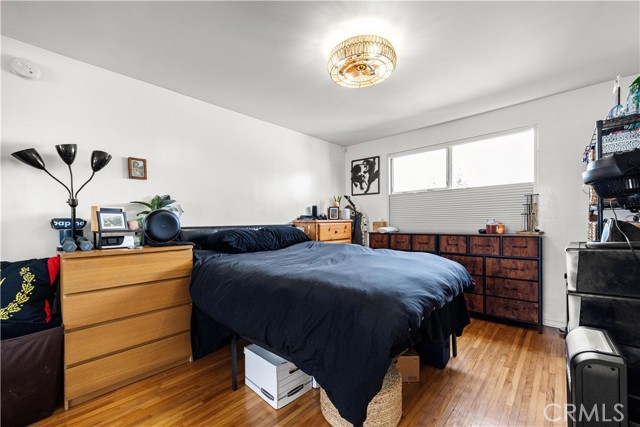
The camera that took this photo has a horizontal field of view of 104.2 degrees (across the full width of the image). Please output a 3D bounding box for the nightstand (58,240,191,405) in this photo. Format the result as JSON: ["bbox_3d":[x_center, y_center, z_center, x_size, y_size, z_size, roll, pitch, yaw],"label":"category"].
[{"bbox_3d":[-1.576,0.787,2.074,0.480,1.000,0.800,-2,-1,43],"label":"nightstand"}]

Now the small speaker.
[{"bbox_3d":[-1.382,0.131,2.183,0.180,0.300,0.285,-2,-1,43],"label":"small speaker"}]

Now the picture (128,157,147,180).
[{"bbox_3d":[-1.696,-0.414,2.324,0.020,0.195,0.137,-2,-1,43],"label":"picture"}]

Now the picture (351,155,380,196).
[{"bbox_3d":[0.784,-0.630,4.305,0.575,0.625,0.025,-2,-1,43],"label":"picture"}]

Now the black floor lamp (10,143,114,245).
[{"bbox_3d":[-1.846,-0.110,1.822,0.360,0.795,0.510,-2,-1,43],"label":"black floor lamp"}]

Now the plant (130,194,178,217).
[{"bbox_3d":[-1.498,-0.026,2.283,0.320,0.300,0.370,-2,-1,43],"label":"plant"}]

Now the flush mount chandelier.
[{"bbox_3d":[0.320,-1.184,1.925,0.520,0.185,0.520,-1,-1,0],"label":"flush mount chandelier"}]

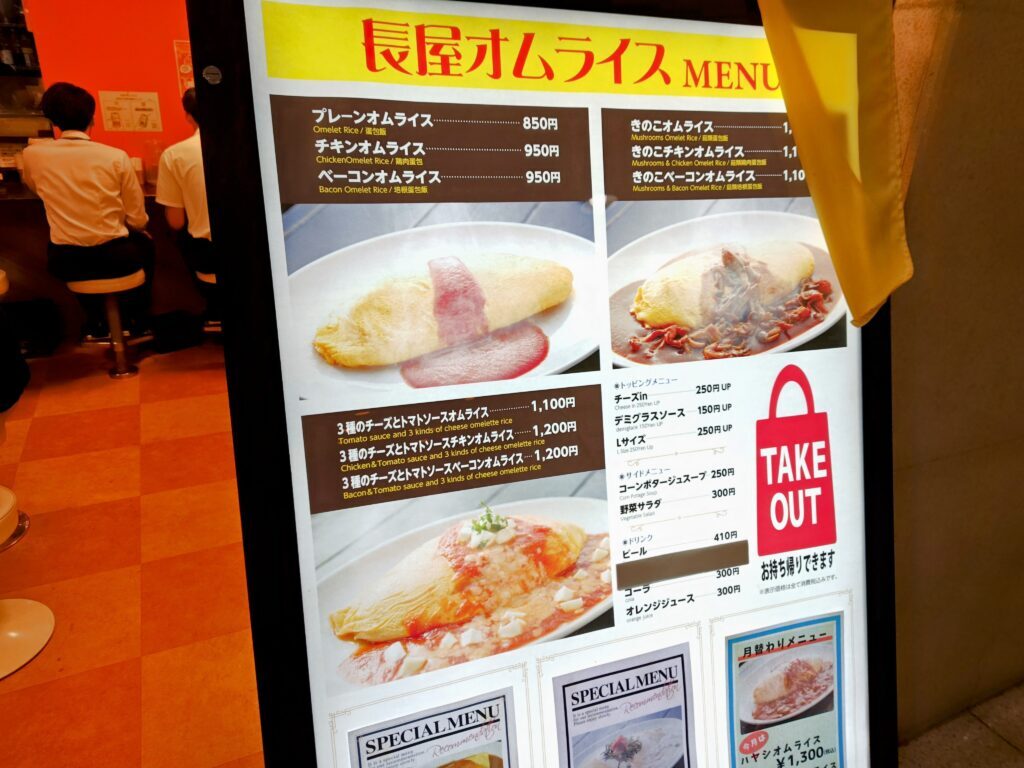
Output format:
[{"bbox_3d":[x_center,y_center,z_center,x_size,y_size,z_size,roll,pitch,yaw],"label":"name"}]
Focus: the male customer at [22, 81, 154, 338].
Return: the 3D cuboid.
[{"bbox_3d":[-2.171,-0.818,3.542,0.540,1.380,0.630,-8,26,-26],"label":"male customer"}]

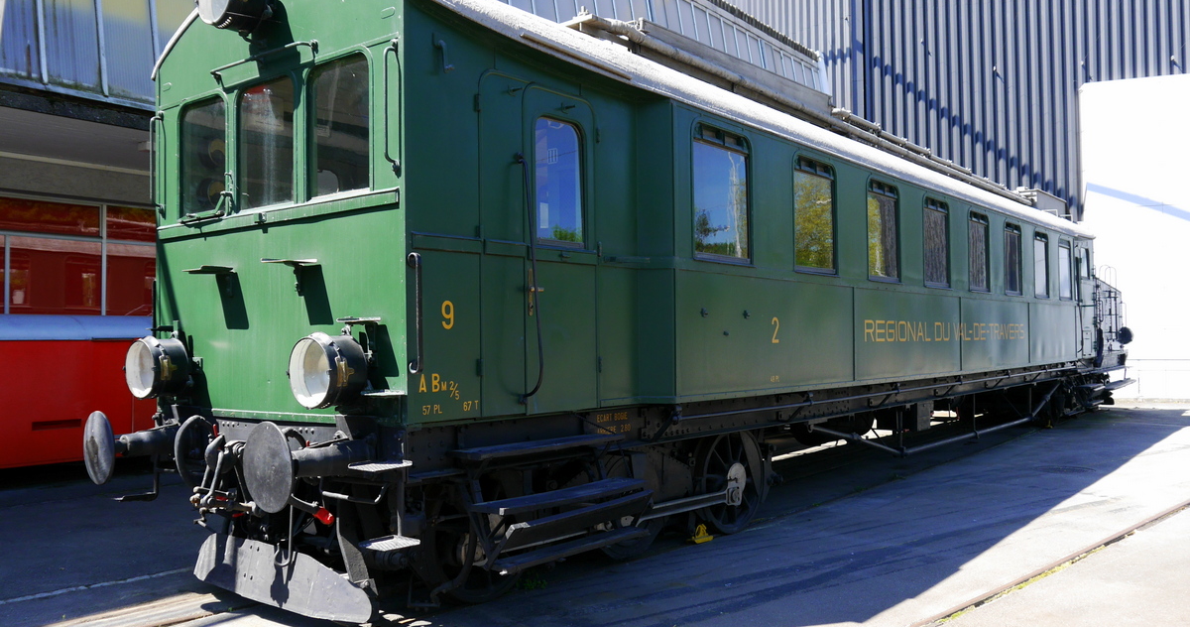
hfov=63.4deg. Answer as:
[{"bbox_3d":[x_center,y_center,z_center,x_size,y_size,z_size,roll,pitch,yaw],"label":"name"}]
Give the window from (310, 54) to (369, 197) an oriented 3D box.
[{"bbox_3d":[-1.421,-1.039,5.345,0.570,0.755,0.070,-2,-2,38],"label":"window"}]

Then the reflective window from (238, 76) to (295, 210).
[{"bbox_3d":[-1.964,-1.017,5.767,0.570,0.755,0.070,-2,-2,38],"label":"reflective window"}]

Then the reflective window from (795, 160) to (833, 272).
[{"bbox_3d":[1.877,-0.830,8.292,0.070,0.970,0.810,-2,-2,38],"label":"reflective window"}]

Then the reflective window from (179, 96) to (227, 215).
[{"bbox_3d":[-2.512,-0.995,6.194,0.570,0.755,0.070,-2,-2,38],"label":"reflective window"}]

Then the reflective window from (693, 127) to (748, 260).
[{"bbox_3d":[0.918,-0.855,7.062,0.070,0.970,0.810,-2,-2,38],"label":"reflective window"}]

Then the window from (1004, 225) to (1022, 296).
[{"bbox_3d":[5.719,-0.733,13.221,0.070,0.970,0.810,-2,-2,38],"label":"window"}]

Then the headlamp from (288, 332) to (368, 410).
[{"bbox_3d":[-1.367,0.293,4.996,0.370,0.375,0.260,-2,-2,38],"label":"headlamp"}]

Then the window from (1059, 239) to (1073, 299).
[{"bbox_3d":[7.643,-0.684,15.689,0.070,0.970,0.810,-2,-2,38],"label":"window"}]

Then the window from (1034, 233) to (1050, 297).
[{"bbox_3d":[6.678,-0.708,14.451,0.070,0.970,0.810,-2,-2,38],"label":"window"}]

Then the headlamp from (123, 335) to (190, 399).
[{"bbox_3d":[-2.739,0.340,6.065,0.370,0.375,0.260,-2,-2,38],"label":"headlamp"}]

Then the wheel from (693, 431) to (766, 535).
[{"bbox_3d":[1.117,1.401,8.096,0.150,0.900,0.900,-3,-2,43],"label":"wheel"}]

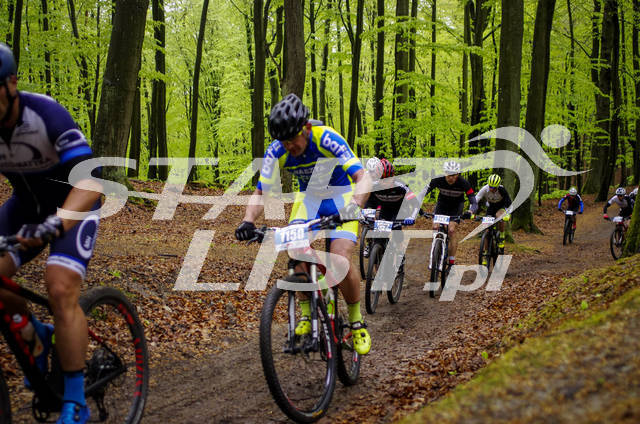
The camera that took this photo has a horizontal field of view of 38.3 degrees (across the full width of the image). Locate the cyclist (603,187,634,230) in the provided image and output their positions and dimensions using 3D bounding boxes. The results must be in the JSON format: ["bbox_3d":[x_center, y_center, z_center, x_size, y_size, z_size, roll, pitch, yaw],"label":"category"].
[{"bbox_3d":[7.080,0.190,21.500,0.720,1.500,0.920,2,0,35],"label":"cyclist"}]

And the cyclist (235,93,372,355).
[{"bbox_3d":[-0.030,0.070,5.080,0.680,1.400,0.900,2,-1,13],"label":"cyclist"}]

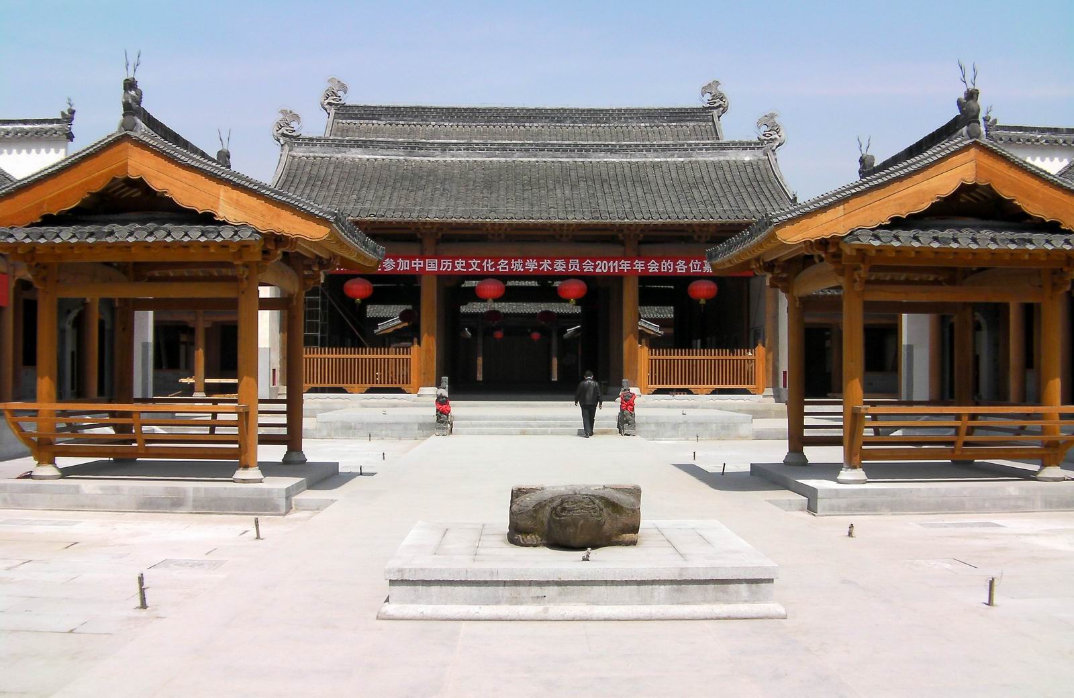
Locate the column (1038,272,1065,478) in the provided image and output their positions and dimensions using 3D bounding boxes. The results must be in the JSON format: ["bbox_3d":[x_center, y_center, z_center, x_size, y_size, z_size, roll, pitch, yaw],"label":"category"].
[{"bbox_3d":[6.673,0.343,15.300,0.360,2.700,0.360,0,-1,0],"label":"column"}]

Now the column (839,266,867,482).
[{"bbox_3d":[4.100,0.321,15.300,0.360,2.820,0.360,0,-1,0],"label":"column"}]

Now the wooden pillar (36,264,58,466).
[{"bbox_3d":[-6.063,0.203,14.600,0.260,2.500,0.260,0,-1,-1],"label":"wooden pillar"}]

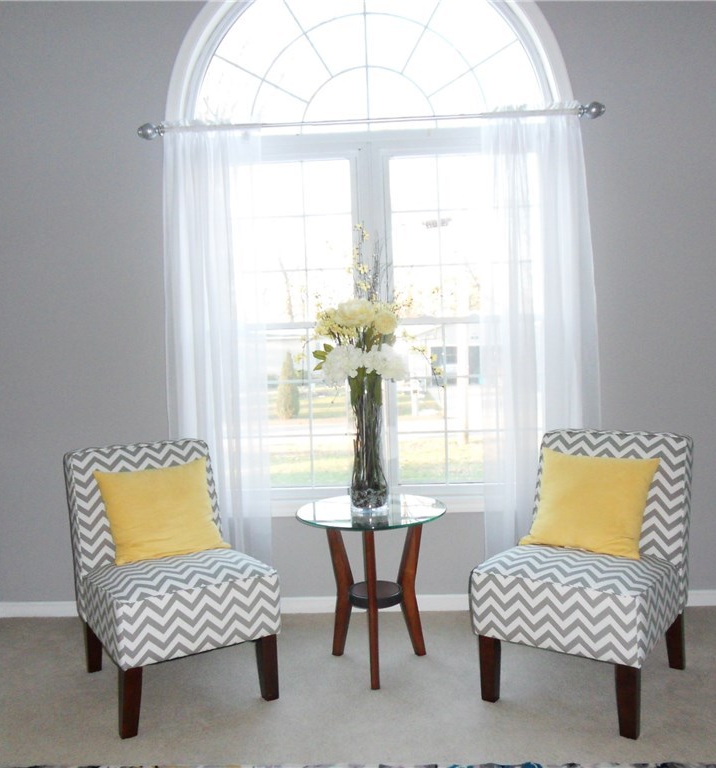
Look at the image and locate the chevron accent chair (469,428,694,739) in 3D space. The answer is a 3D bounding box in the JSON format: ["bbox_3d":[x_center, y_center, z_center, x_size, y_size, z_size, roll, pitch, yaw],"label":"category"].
[{"bbox_3d":[0.853,0.649,2.610,0.556,0.846,0.790,-1,2,36],"label":"chevron accent chair"}]

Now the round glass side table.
[{"bbox_3d":[0.063,0.786,2.735,0.576,0.615,0.576,-2,2,0],"label":"round glass side table"}]

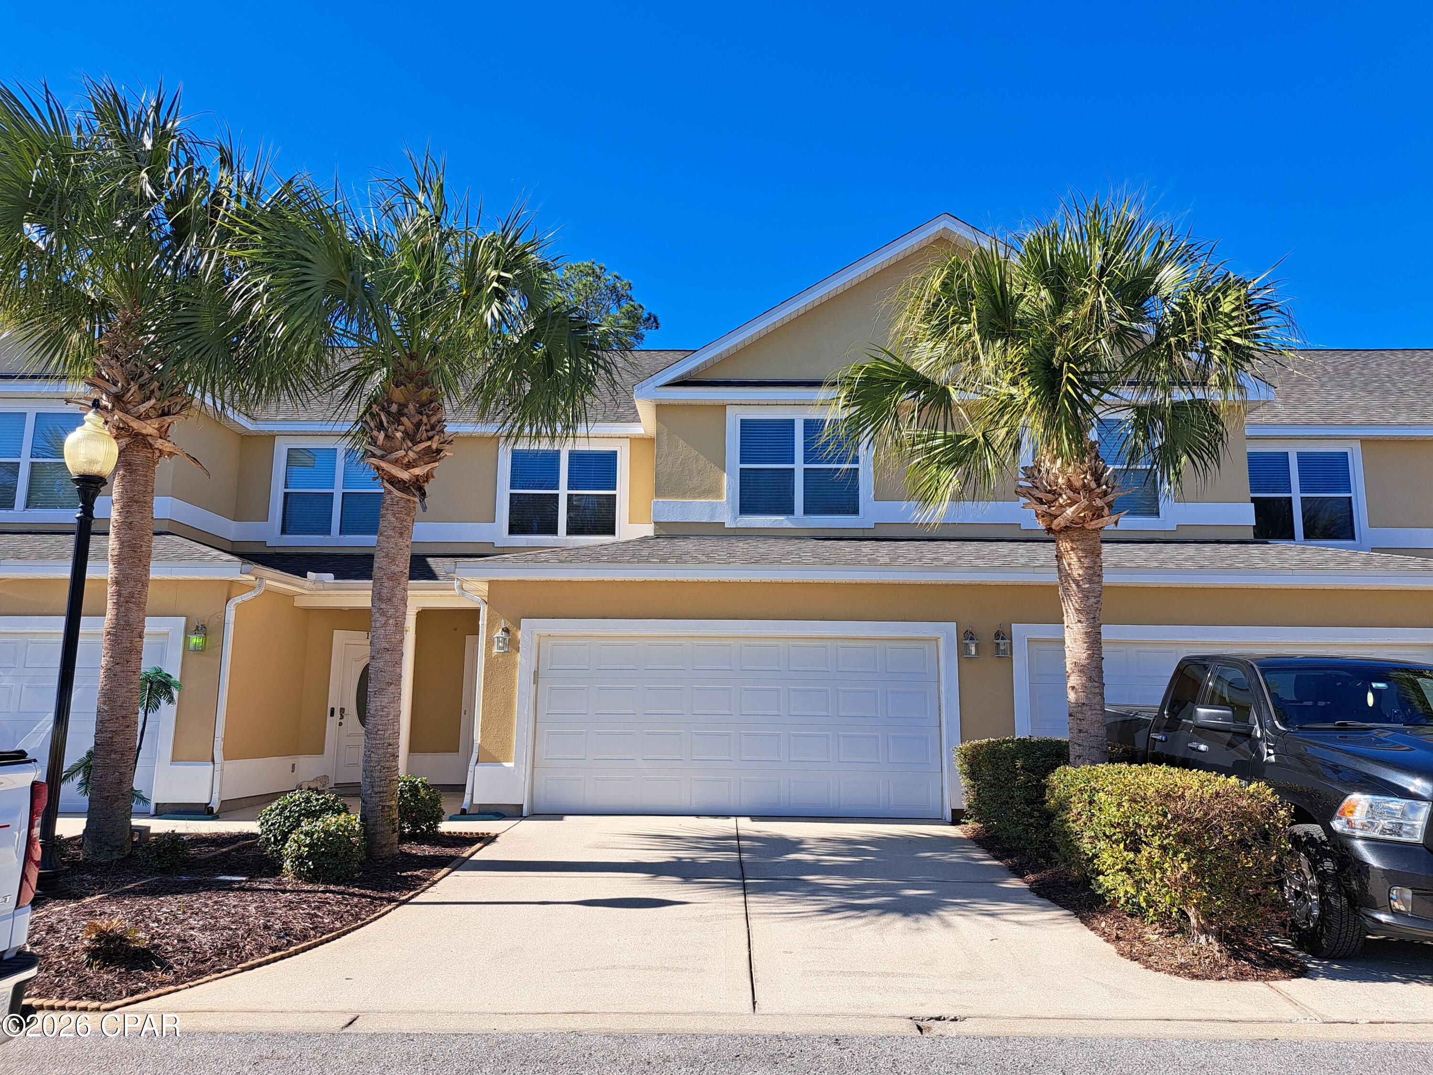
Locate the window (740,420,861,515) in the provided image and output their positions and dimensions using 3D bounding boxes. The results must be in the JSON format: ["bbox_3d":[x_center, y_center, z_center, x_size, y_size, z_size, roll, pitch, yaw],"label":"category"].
[{"bbox_3d":[1.152,-1.007,14.091,1.760,1.490,0.100,0,-10,1],"label":"window"}]

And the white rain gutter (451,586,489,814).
[{"bbox_3d":[-3.051,1.889,12.068,0.400,2.860,0.320,0,-10,1],"label":"white rain gutter"}]

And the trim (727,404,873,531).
[{"bbox_3d":[1.216,-1.036,14.543,2.171,1.817,0.120,0,-9,1],"label":"trim"}]

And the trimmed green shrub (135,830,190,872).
[{"bbox_3d":[-4.798,2.708,8.613,0.469,0.305,0.460,0,-9,1],"label":"trimmed green shrub"}]

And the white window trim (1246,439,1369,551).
[{"bbox_3d":[9.456,-0.697,16.105,2.150,1.828,0.120,0,-9,1],"label":"white window trim"}]

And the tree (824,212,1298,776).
[{"bbox_3d":[3.265,-0.090,9.200,4.219,6.152,4.000,0,-9,1],"label":"tree"}]

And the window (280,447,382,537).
[{"bbox_3d":[-6.287,-0.757,16.420,1.820,1.550,0.100,0,-9,1],"label":"window"}]

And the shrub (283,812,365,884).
[{"bbox_3d":[-3.200,2.549,8.226,0.670,0.580,0.660,0,-10,1],"label":"shrub"}]

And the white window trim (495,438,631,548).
[{"bbox_3d":[-2.469,-0.710,15.945,2.100,1.800,0.100,0,-10,1],"label":"white window trim"}]

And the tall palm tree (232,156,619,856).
[{"bbox_3d":[-2.993,-0.422,9.735,3.650,6.750,3.550,0,-10,1],"label":"tall palm tree"}]

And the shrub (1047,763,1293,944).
[{"bbox_3d":[3.199,2.234,7.190,1.130,1.051,1.700,0,-9,1],"label":"shrub"}]

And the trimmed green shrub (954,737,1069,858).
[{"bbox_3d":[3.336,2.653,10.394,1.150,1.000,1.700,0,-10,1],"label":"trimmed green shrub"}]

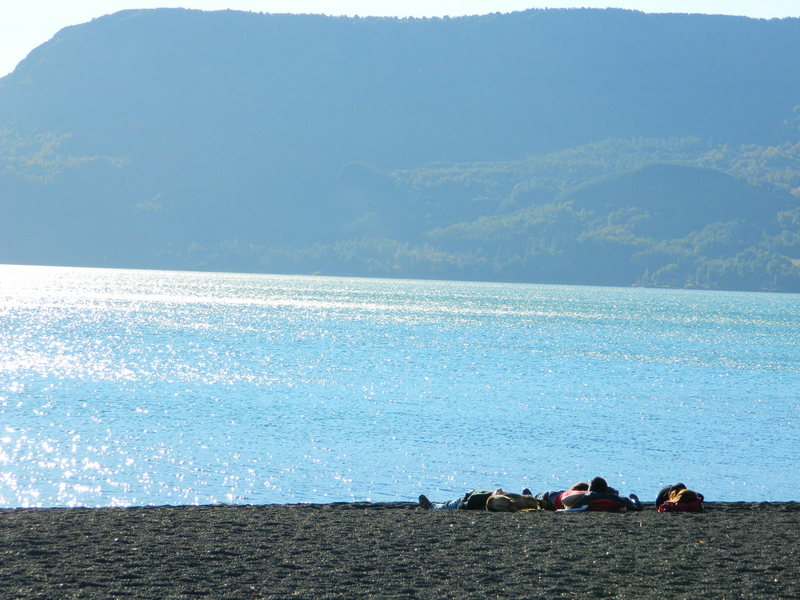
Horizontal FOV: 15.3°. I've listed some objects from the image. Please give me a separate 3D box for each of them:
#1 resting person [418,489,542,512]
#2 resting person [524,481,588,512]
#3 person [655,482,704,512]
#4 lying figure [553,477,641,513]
[{"bbox_3d":[0.693,2.066,30.600,0.500,0.270,1.653,1,-5,-32],"label":"resting person"},{"bbox_3d":[1.597,2.044,30.850,0.520,0.330,1.574,2,-6,-17],"label":"resting person"},{"bbox_3d":[2.884,2.040,30.550,0.520,0.330,1.511,2,-5,5],"label":"person"},{"bbox_3d":[2.220,2.027,30.575,0.620,0.360,1.639,2,-7,18],"label":"lying figure"}]

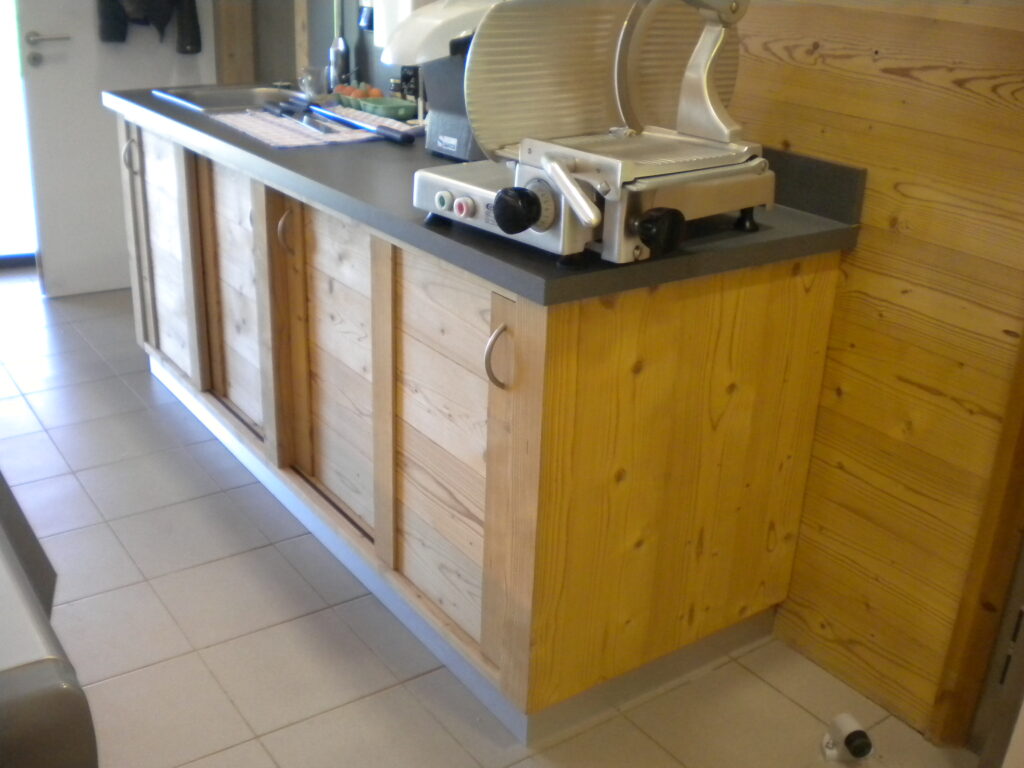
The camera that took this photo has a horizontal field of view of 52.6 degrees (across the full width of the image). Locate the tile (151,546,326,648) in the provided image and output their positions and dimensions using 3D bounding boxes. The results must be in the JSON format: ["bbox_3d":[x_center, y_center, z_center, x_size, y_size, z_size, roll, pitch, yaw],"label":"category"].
[{"bbox_3d":[-0.604,0.465,2.285,0.300,0.010,0.300,-13,27,-34],"label":"tile"}]

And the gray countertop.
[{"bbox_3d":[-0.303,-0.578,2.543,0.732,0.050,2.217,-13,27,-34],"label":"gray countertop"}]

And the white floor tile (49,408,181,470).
[{"bbox_3d":[-1.134,0.161,2.958,0.300,0.010,0.300,-13,27,-34],"label":"white floor tile"}]

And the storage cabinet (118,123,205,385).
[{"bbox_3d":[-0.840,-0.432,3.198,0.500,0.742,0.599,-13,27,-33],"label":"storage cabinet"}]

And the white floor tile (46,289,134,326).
[{"bbox_3d":[-1.595,-0.301,4.017,0.300,0.010,0.300,-13,27,-34],"label":"white floor tile"}]

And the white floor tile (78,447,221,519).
[{"bbox_3d":[-0.961,0.266,2.741,0.300,0.012,0.300,-13,27,-34],"label":"white floor tile"}]

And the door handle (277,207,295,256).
[{"bbox_3d":[-0.502,-0.339,2.300,0.032,0.106,0.012,-13,27,-34],"label":"door handle"}]

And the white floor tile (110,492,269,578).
[{"bbox_3d":[-0.783,0.366,2.515,0.300,0.012,0.300,-13,27,-34],"label":"white floor tile"}]

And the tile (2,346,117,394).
[{"bbox_3d":[-1.495,-0.035,3.416,0.300,0.012,0.300,-13,27,-34],"label":"tile"}]

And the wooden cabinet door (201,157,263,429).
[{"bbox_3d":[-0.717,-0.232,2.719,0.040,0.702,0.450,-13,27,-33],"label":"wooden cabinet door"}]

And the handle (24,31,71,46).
[{"bbox_3d":[-1.658,-1.237,3.708,0.147,0.053,0.060,-13,27,-34],"label":"handle"}]

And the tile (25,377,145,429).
[{"bbox_3d":[-1.317,0.065,3.191,0.300,0.012,0.300,-13,27,-34],"label":"tile"}]

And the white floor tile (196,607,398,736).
[{"bbox_3d":[-0.426,0.566,2.065,0.300,0.012,0.300,-13,27,-34],"label":"white floor tile"}]

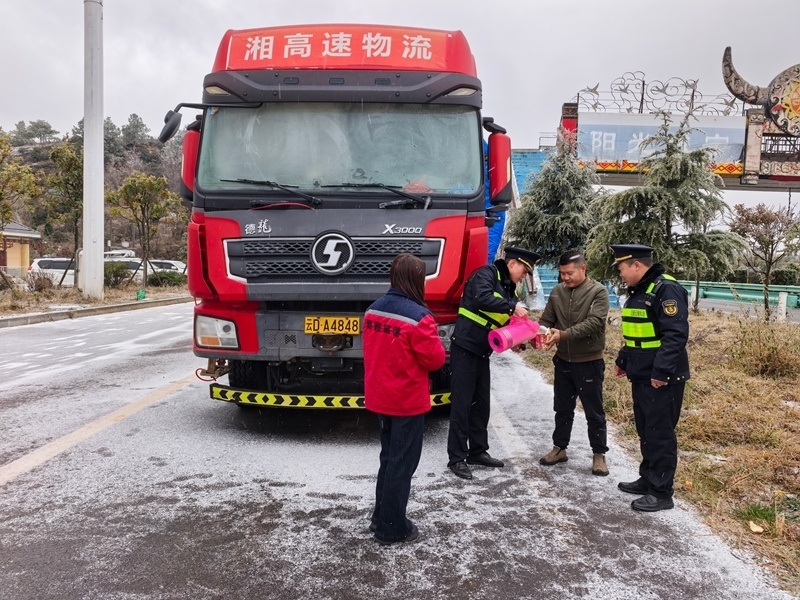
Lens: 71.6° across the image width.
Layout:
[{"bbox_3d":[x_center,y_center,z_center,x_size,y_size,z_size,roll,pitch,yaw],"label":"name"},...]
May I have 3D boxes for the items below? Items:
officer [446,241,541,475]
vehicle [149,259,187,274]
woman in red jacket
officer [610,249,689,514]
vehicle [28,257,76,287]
[{"bbox_3d":[0.732,0.459,4.279,0.650,1.720,0.550,2,4,17],"label":"officer"},{"bbox_3d":[-14.400,-1.600,34.400,4.600,1.700,1.850,1,4,6],"label":"vehicle"},{"bbox_3d":[0.017,0.558,3.226,0.380,1.650,0.500,-3,5,-44],"label":"woman in red jacket"},{"bbox_3d":[1.681,0.496,3.734,0.420,1.740,0.540,0,4,-13],"label":"officer"},{"bbox_3d":[-16.800,-1.330,29.500,4.750,1.850,1.870,1,4,3],"label":"vehicle"}]

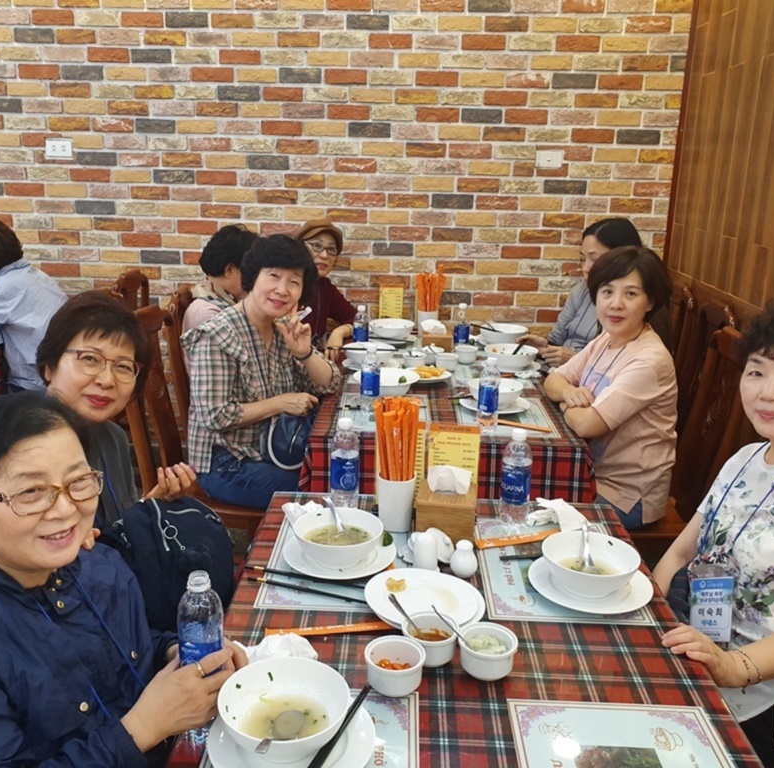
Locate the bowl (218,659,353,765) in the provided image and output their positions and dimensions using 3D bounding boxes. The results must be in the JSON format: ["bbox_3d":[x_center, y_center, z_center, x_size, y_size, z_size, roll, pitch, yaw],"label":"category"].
[{"bbox_3d":[-0.137,0.451,1.037,0.177,0.068,0.177,1,16,0],"label":"bowl"}]

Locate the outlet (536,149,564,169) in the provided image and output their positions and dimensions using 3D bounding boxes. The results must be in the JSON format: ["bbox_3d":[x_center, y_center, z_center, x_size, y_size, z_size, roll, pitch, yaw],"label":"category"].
[{"bbox_3d":[0.733,-1.016,3.471,0.122,0.080,0.015,2,15,1],"label":"outlet"}]

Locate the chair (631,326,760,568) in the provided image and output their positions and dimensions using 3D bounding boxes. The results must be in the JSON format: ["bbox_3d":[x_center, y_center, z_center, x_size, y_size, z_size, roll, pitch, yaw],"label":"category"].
[{"bbox_3d":[0.866,0.338,2.493,0.500,1.020,0.440,2,15,1],"label":"chair"}]

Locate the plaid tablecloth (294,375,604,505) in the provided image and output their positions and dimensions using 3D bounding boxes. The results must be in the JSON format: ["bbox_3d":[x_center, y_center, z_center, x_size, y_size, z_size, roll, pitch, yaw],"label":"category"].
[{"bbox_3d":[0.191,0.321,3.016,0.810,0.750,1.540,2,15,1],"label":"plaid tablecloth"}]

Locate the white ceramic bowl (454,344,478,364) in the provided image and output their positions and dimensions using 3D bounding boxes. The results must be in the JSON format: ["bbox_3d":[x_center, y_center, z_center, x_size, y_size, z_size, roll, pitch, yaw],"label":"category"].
[{"bbox_3d":[0.323,-0.119,3.119,0.093,0.053,0.093,2,16,2],"label":"white ceramic bowl"}]

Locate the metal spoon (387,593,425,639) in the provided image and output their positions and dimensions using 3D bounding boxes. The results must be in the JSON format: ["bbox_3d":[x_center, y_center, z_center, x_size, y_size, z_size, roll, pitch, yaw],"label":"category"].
[{"bbox_3d":[0.043,0.394,1.256,0.125,0.016,0.026,49,36,17],"label":"metal spoon"}]

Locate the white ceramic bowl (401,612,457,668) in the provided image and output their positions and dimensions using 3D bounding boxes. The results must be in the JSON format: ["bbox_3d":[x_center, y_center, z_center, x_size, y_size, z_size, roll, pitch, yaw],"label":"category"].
[{"bbox_3d":[0.071,0.415,1.249,0.092,0.048,0.092,1,16,0],"label":"white ceramic bowl"}]

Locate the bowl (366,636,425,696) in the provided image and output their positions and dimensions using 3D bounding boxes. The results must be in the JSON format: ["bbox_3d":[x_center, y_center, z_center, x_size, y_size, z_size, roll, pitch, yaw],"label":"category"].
[{"bbox_3d":[0.013,0.434,1.180,0.092,0.048,0.092,1,16,0],"label":"bowl"}]

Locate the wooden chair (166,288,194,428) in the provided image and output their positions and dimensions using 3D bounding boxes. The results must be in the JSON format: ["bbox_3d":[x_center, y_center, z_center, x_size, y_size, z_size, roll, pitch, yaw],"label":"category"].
[{"bbox_3d":[-0.571,0.135,3.102,0.500,1.030,0.440,2,15,1],"label":"wooden chair"}]

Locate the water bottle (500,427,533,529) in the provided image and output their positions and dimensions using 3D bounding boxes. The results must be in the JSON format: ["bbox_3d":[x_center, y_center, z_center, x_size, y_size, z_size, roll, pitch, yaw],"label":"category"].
[{"bbox_3d":[0.288,0.203,1.696,0.063,0.213,0.063,2,16,4],"label":"water bottle"}]

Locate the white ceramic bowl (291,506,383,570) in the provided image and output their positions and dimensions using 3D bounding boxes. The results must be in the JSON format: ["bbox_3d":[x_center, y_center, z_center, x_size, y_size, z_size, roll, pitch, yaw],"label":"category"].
[{"bbox_3d":[-0.095,0.314,1.520,0.176,0.069,0.176,1,16,0],"label":"white ceramic bowl"}]

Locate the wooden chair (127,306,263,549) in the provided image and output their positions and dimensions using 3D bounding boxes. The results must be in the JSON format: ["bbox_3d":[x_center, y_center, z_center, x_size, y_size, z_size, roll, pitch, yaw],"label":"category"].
[{"bbox_3d":[-0.573,0.266,2.667,0.530,1.050,0.440,5,16,11],"label":"wooden chair"}]

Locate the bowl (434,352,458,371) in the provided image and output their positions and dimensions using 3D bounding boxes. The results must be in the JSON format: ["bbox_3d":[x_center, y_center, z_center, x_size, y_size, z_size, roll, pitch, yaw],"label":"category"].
[{"bbox_3d":[0.232,-0.083,2.964,0.090,0.048,0.090,1,15,0],"label":"bowl"}]

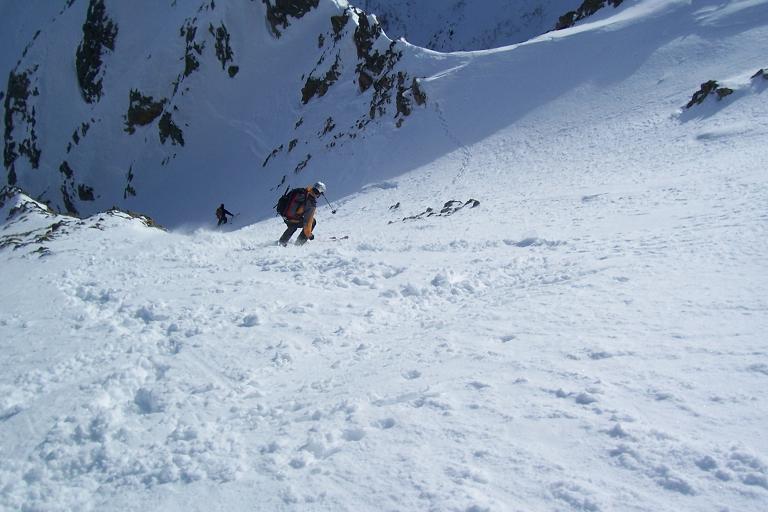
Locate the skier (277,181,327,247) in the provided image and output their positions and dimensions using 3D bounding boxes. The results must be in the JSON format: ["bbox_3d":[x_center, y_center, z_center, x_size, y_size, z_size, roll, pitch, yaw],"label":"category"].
[{"bbox_3d":[-1.649,-0.850,14.500,0.900,1.300,0.700,-8,25,-18],"label":"skier"}]

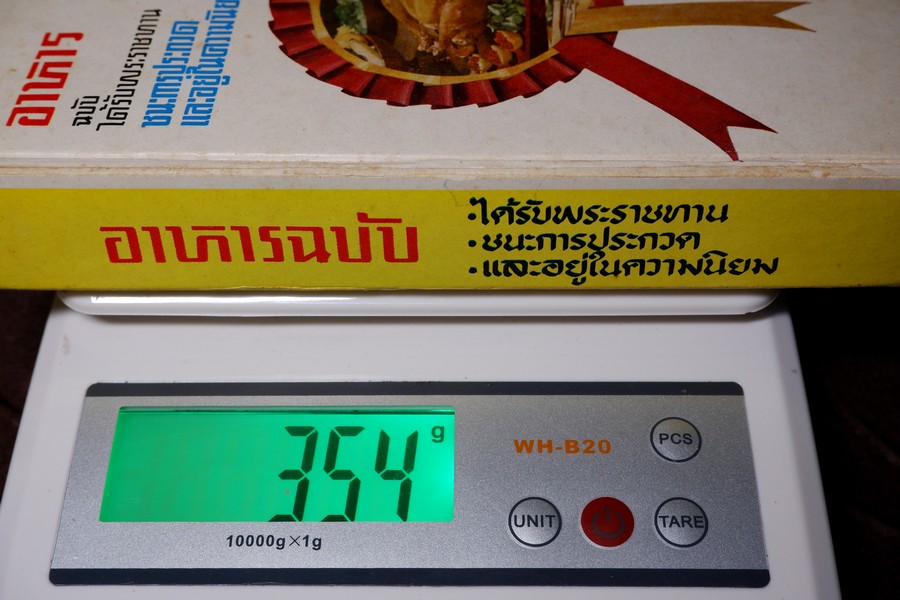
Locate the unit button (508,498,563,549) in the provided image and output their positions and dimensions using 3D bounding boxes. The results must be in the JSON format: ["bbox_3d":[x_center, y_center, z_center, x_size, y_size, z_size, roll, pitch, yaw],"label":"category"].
[{"bbox_3d":[0.016,0.042,0.223,0.010,0.002,0.010,0,57,1],"label":"unit button"}]

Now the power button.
[{"bbox_3d":[0.030,0.042,0.222,0.010,0.002,0.010,0,57,1],"label":"power button"}]

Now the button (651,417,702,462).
[{"bbox_3d":[0.045,0.027,0.232,0.010,0.002,0.010,0,57,1],"label":"button"}]

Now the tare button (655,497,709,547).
[{"bbox_3d":[0.044,0.042,0.222,0.010,0.002,0.010,0,57,1],"label":"tare button"}]

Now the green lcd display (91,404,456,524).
[{"bbox_3d":[-0.033,0.032,0.231,0.068,0.003,0.025,0,57,1],"label":"green lcd display"}]

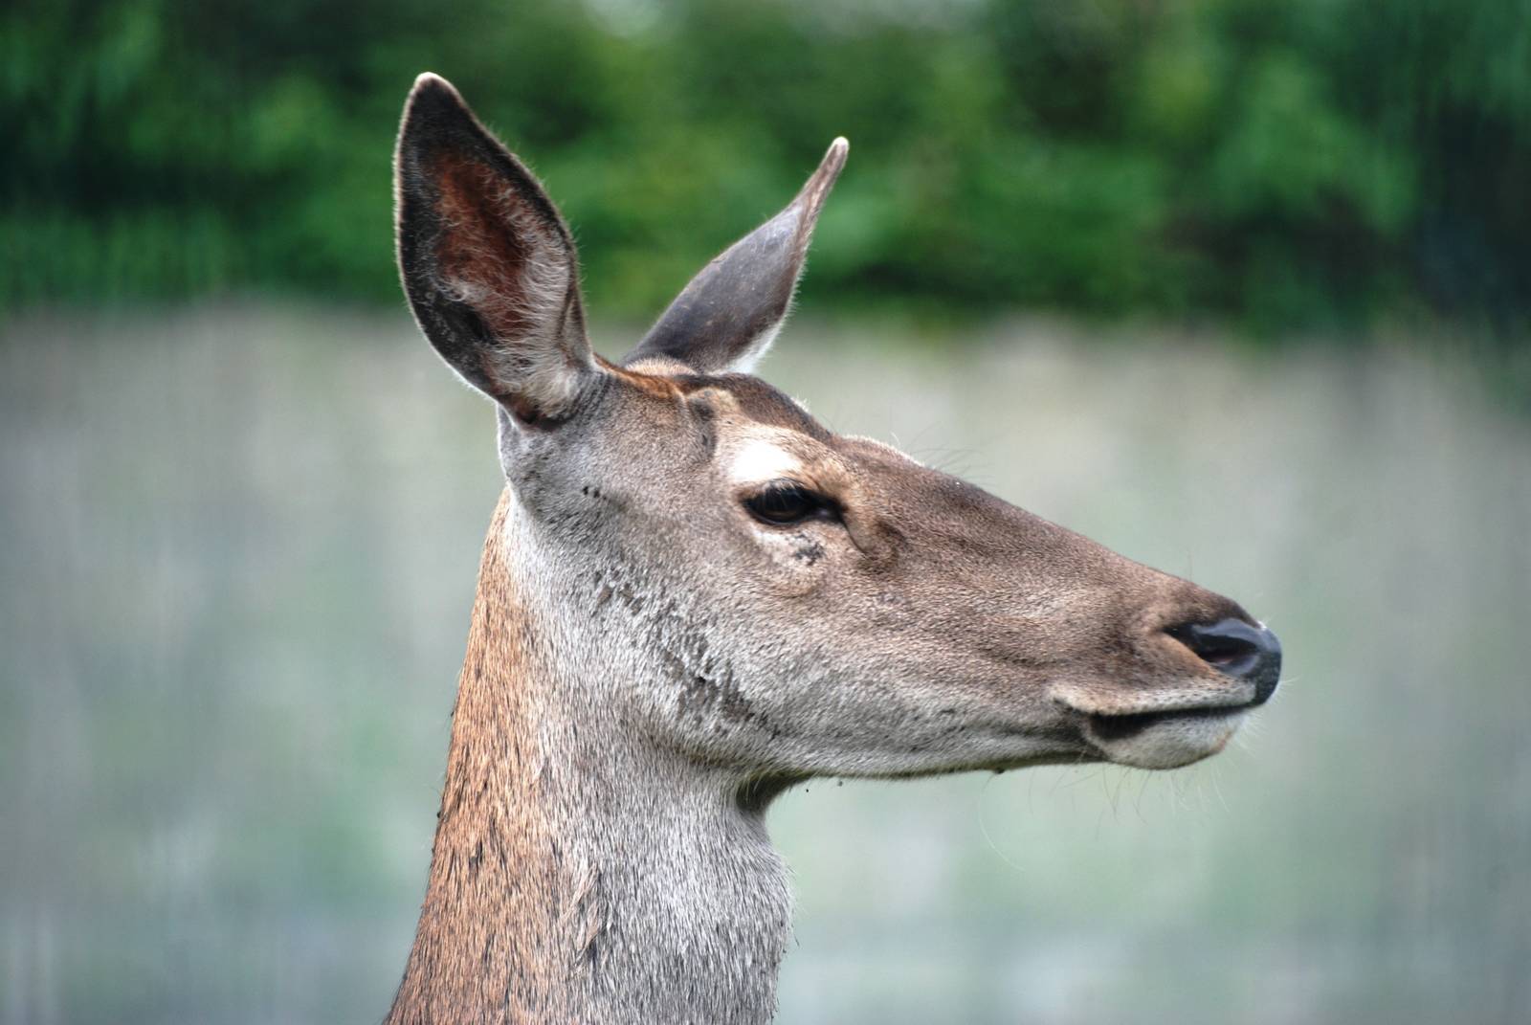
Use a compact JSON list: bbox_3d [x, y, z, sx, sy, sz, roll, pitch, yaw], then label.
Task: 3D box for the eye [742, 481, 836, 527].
[{"bbox_3d":[0.011,-0.004,7.530,0.041,0.022,0.018,4,6,-14],"label":"eye"}]

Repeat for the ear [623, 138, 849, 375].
[{"bbox_3d":[-0.015,-0.111,7.710,0.075,0.050,0.165,-34,17,44],"label":"ear"}]

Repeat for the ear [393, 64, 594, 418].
[{"bbox_3d":[-0.117,-0.115,7.510,0.078,0.168,0.050,-16,22,5],"label":"ear"}]

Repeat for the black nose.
[{"bbox_3d":[0.202,0.065,7.580,0.048,0.037,0.056,10,0,5],"label":"black nose"}]

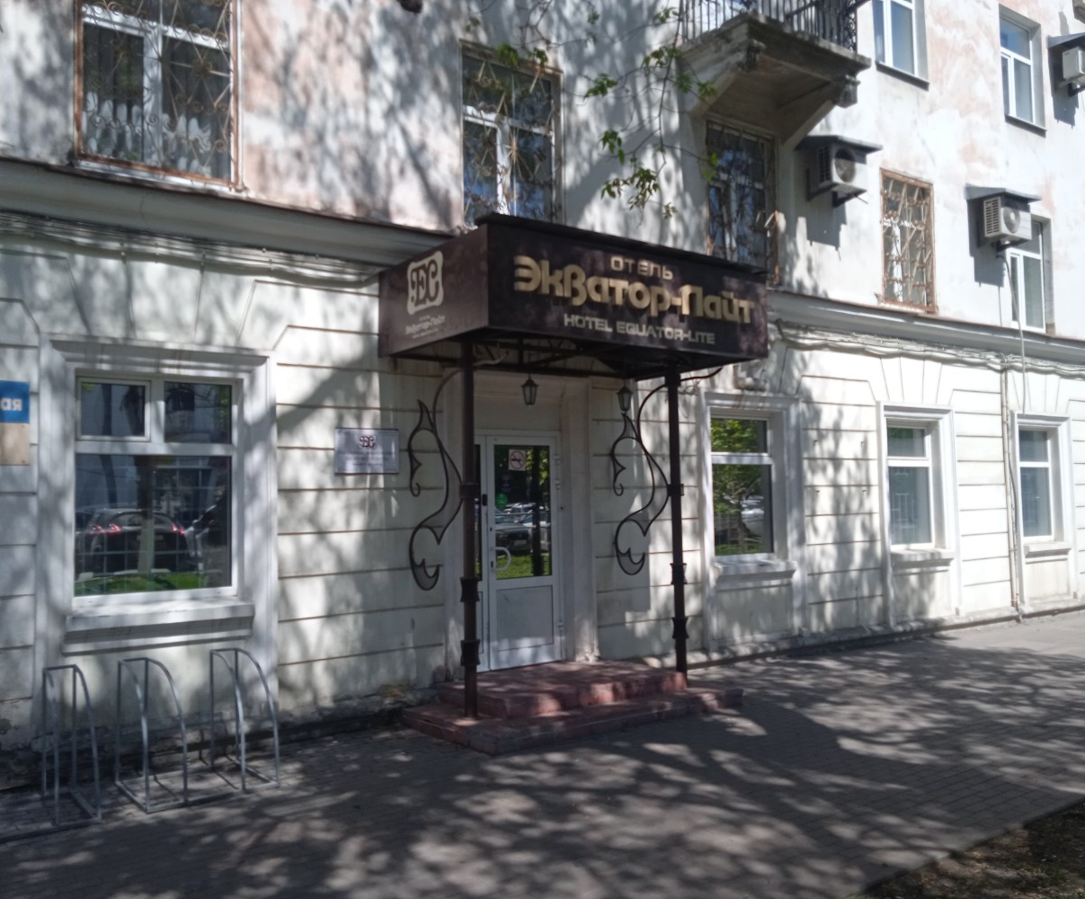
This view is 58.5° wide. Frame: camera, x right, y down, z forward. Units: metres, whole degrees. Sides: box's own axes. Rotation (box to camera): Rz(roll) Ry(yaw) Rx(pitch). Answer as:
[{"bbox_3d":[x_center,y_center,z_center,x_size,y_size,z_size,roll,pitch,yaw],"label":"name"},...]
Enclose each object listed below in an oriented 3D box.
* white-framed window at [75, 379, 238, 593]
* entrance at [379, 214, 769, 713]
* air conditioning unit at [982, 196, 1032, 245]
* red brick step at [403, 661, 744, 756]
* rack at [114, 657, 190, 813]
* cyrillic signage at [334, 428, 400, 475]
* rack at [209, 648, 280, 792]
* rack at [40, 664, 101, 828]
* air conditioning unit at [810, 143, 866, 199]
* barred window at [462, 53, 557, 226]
[{"bbox_3d":[-2.961,0.296,7.481,1.186,1.660,0.099,1,-5,-35],"label":"white-framed window"},{"bbox_3d":[0.314,0.243,8.565,2.968,3.741,1.890,1,-5,-35],"label":"entrance"},{"bbox_3d":[6.727,-3.316,14.029,0.803,0.541,0.249,1,-5,-35],"label":"air conditioning unit"},{"bbox_3d":[0.205,2.108,8.252,2.601,0.230,1.706,1,-5,-35],"label":"red brick step"},{"bbox_3d":[-2.519,1.792,6.201,0.220,0.791,0.837,1,-5,-35],"label":"rack"},{"bbox_3d":[-1.490,0.015,8.301,0.585,0.381,0.019,1,-5,-35],"label":"cyrillic signage"},{"bbox_3d":[-2.034,1.802,6.543,0.220,0.791,0.837,1,-5,-35],"label":"rack"},{"bbox_3d":[-2.903,1.784,5.931,0.215,0.791,0.837,1,-5,-35],"label":"rack"},{"bbox_3d":[3.660,-3.430,11.856,0.658,0.501,0.214,1,-5,-35],"label":"air conditioning unit"},{"bbox_3d":[-0.281,-2.905,9.468,1.174,1.790,0.130,1,-5,-35],"label":"barred window"}]

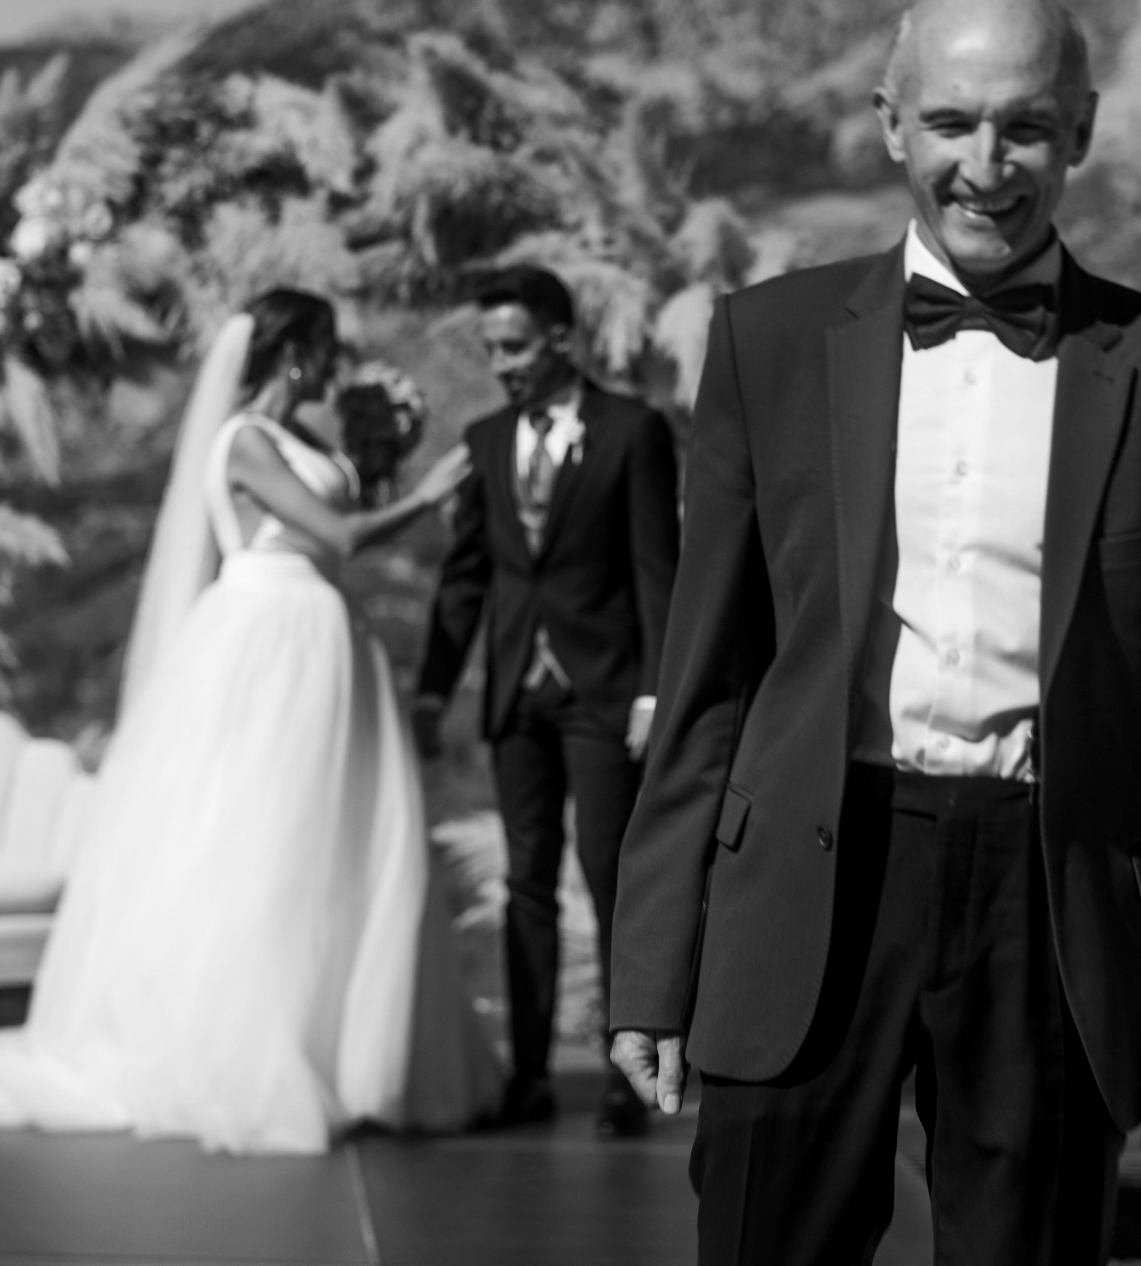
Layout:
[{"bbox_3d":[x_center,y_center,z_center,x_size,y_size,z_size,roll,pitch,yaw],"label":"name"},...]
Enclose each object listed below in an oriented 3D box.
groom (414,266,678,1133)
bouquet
[{"bbox_3d":[-0.049,0.131,8.150,0.550,1.750,0.360,1,2,26],"label":"groom"},{"bbox_3d":[-0.392,-0.410,8.250,0.210,0.310,0.210,-1,2,-37],"label":"bouquet"}]

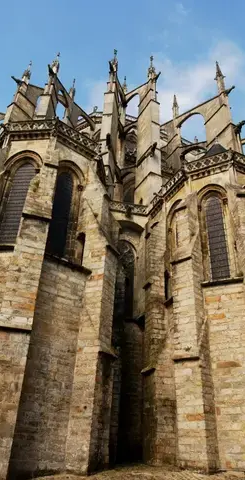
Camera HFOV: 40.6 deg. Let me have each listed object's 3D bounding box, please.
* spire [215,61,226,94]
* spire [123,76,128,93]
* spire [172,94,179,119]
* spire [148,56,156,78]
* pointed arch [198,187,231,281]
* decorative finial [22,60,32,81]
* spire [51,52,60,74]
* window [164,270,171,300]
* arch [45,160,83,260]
[{"bbox_3d":[10.359,-17.213,34.791,0.950,5.447,0.950,19,-33,-27],"label":"spire"},{"bbox_3d":[0.322,-18.455,39.054,0.550,3.169,0.550,2,-29,2],"label":"spire"},{"bbox_3d":[6.683,-16.834,41.665,0.700,4.267,0.700,13,-30,-18],"label":"spire"},{"bbox_3d":[3.024,-17.692,33.749,0.750,3.856,0.750,20,-33,-27],"label":"spire"},{"bbox_3d":[5.038,-0.435,17.771,1.700,5.850,0.600,-13,-33,26],"label":"pointed arch"},{"bbox_3d":[-9.743,-17.737,34.701,0.850,3.205,0.850,-18,-35,33],"label":"decorative finial"},{"bbox_3d":[-6.627,-17.938,33.707,0.800,3.540,0.800,0,-29,6],"label":"spire"},{"bbox_3d":[2.677,2.683,19.614,0.420,1.800,0.350,2,-29,3],"label":"window"},{"bbox_3d":[-2.965,-1.587,16.583,1.800,5.800,0.600,24,-35,-32],"label":"arch"}]

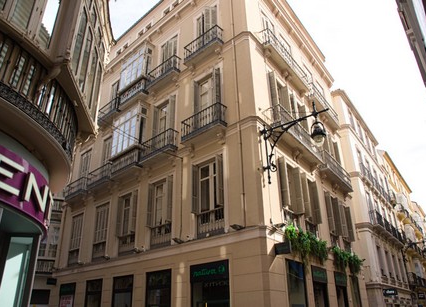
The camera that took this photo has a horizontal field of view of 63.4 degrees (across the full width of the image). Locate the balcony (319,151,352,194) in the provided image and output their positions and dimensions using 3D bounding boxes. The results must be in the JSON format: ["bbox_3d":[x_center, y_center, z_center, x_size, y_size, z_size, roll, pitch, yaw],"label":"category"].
[{"bbox_3d":[7.292,1.202,20.107,0.507,0.909,5.487,-18,-30,32],"label":"balcony"}]

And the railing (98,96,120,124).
[{"bbox_3d":[-6.612,-2.717,22.428,2.244,0.980,0.470,-23,-33,38],"label":"railing"}]

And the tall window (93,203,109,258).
[{"bbox_3d":[-6.245,4.320,19.268,1.470,3.097,0.160,-23,-33,38],"label":"tall window"}]

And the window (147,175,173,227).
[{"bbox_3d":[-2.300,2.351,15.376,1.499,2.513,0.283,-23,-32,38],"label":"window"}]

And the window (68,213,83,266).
[{"bbox_3d":[-8.007,5.000,20.246,1.357,2.879,0.153,-23,-32,38],"label":"window"}]

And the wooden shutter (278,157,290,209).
[{"bbox_3d":[2.935,1.179,14.013,0.304,2.127,0.080,-19,-30,32],"label":"wooden shutter"}]

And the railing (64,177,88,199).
[{"bbox_3d":[-8.434,2.223,21.542,2.360,0.885,0.448,-23,-32,38],"label":"railing"}]

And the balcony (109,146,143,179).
[{"bbox_3d":[-4.777,0.552,18.966,2.430,1.200,0.530,-22,-32,38],"label":"balcony"}]

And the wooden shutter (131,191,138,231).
[{"bbox_3d":[-3.947,2.902,17.256,0.080,2.107,0.323,-23,-33,38],"label":"wooden shutter"}]

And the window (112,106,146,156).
[{"bbox_3d":[-4.860,-1.160,19.787,2.470,2.600,0.520,-22,-32,38],"label":"window"}]

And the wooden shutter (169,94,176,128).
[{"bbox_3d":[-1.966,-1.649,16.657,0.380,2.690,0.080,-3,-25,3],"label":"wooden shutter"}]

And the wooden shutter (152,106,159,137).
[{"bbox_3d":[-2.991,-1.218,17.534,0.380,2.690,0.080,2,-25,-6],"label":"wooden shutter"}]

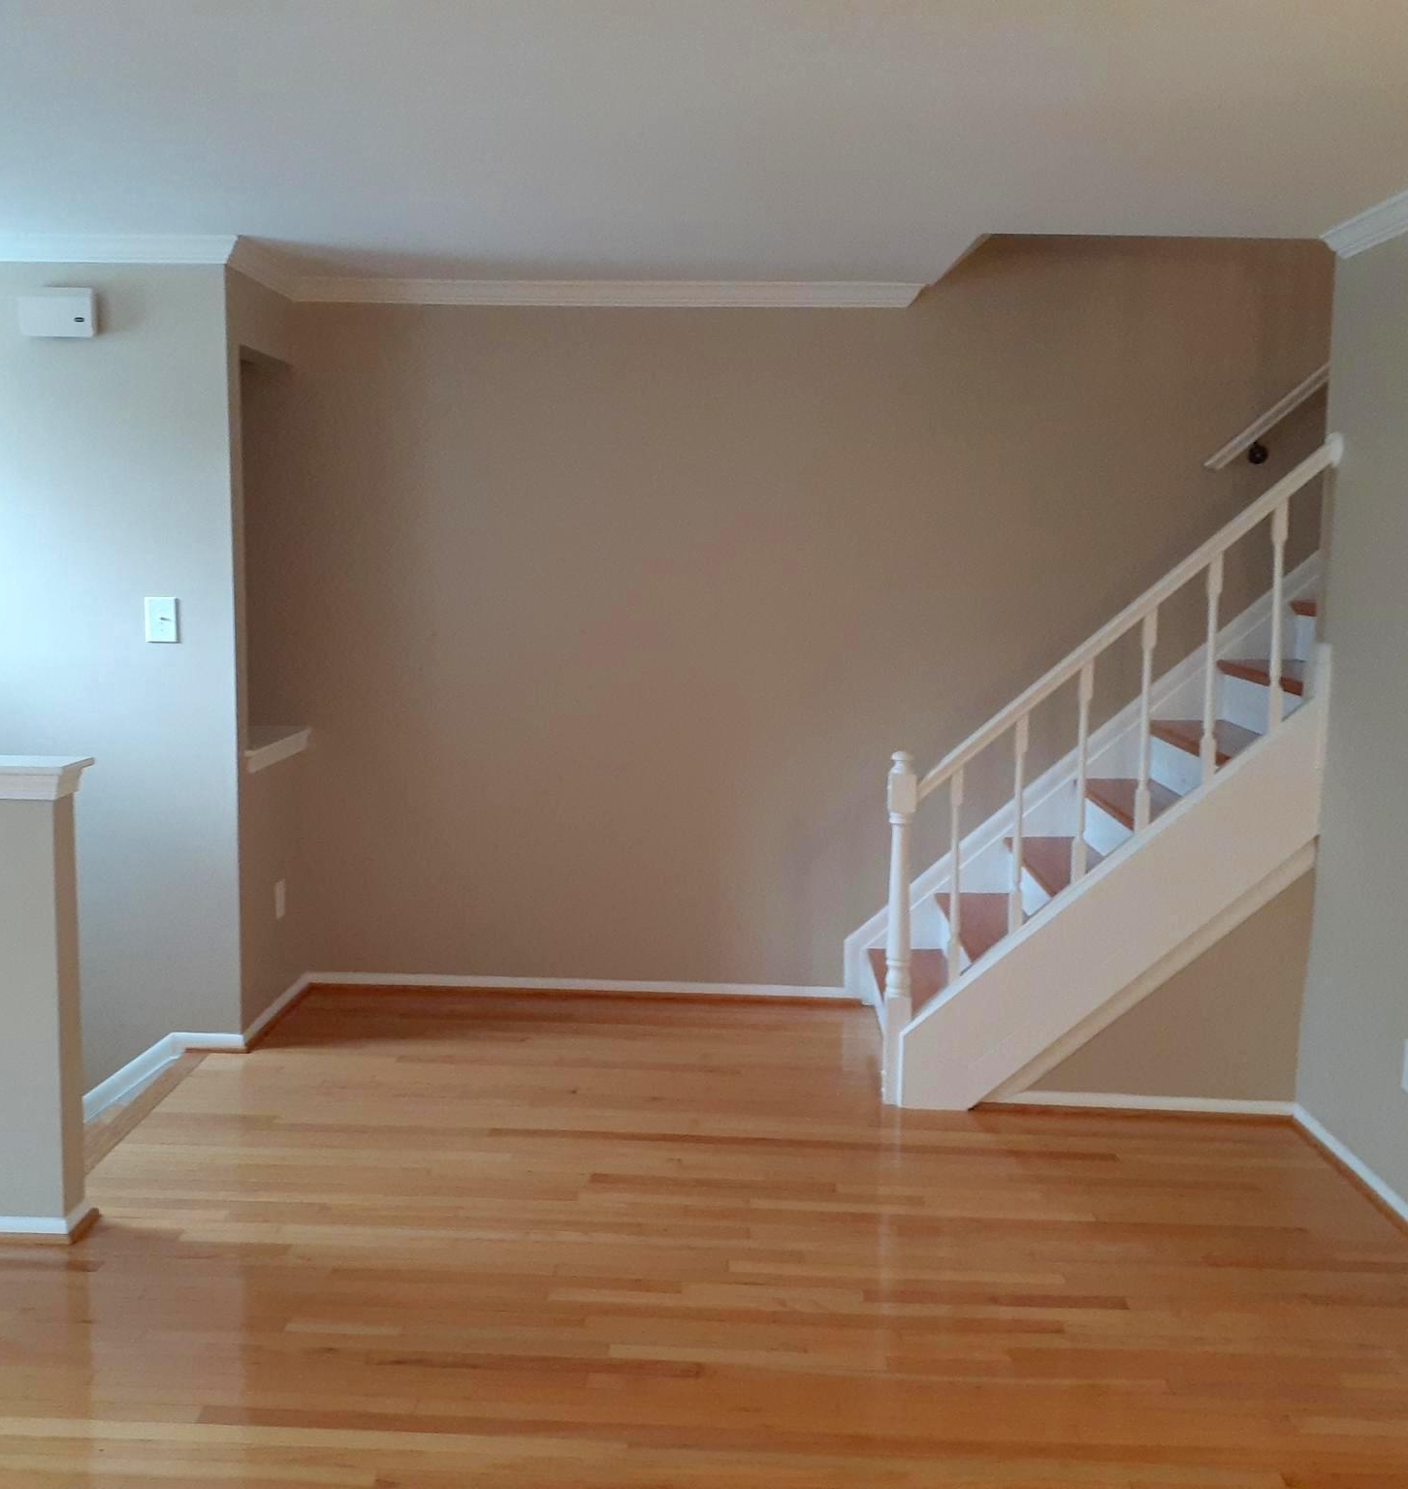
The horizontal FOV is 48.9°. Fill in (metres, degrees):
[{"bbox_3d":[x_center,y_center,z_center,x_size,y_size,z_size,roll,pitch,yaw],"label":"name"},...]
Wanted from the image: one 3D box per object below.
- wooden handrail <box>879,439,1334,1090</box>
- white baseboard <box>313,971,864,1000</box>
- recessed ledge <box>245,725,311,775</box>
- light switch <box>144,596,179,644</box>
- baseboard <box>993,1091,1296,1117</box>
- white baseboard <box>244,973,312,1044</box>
[{"bbox_3d":[1.101,0.062,4.270,1.172,1.837,0.099,1,7,1],"label":"wooden handrail"},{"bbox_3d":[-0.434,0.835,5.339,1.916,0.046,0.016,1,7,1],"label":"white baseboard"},{"bbox_3d":[-1.435,0.018,4.982,0.153,0.064,0.561,1,7,1],"label":"recessed ledge"},{"bbox_3d":[-1.600,-0.366,4.559,0.083,0.125,0.015,1,7,1],"label":"light switch"},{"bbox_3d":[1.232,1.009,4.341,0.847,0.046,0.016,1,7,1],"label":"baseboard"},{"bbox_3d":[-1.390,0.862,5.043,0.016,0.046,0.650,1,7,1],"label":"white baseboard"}]

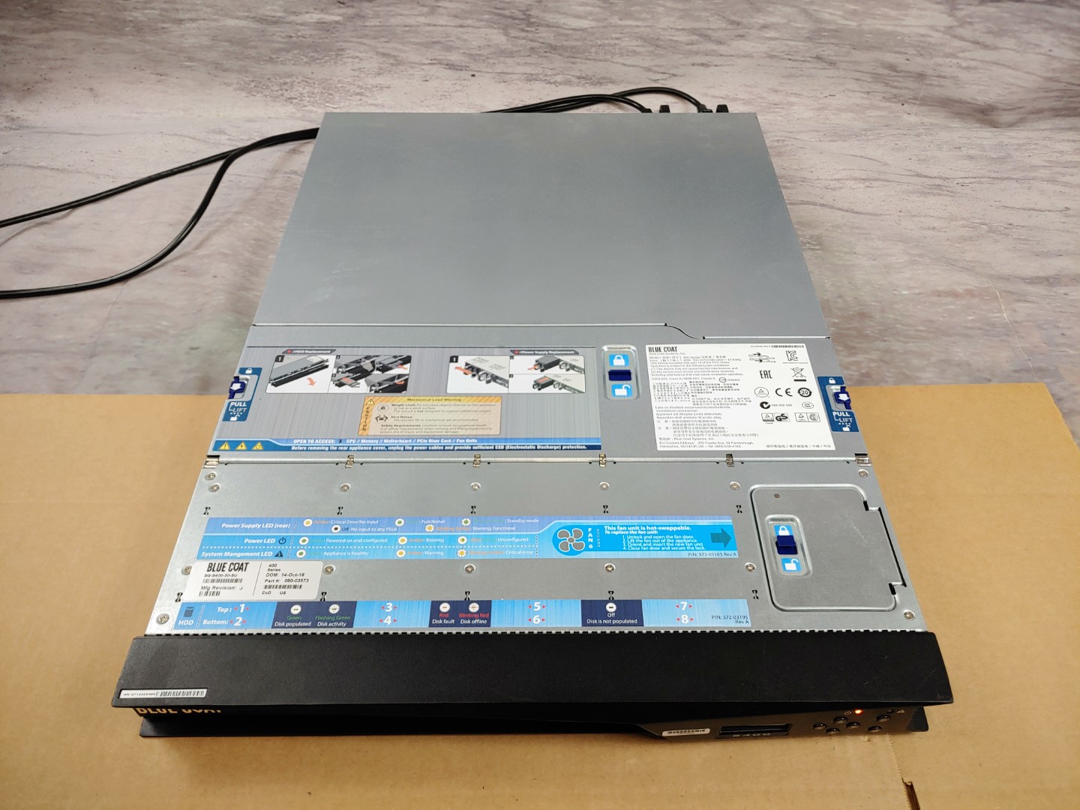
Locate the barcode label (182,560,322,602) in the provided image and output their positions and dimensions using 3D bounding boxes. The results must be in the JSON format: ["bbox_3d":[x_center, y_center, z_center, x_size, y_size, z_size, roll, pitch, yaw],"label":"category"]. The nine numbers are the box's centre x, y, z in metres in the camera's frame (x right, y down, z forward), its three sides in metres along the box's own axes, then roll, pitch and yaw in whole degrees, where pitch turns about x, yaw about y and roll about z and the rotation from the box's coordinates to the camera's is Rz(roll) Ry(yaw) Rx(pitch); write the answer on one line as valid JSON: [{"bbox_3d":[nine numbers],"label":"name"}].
[{"bbox_3d":[-0.166,0.102,0.471,0.076,0.001,0.025,0,49,1],"label":"barcode label"}]

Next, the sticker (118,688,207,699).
[{"bbox_3d":[-0.199,0.153,0.430,0.045,0.001,0.005,0,49,1],"label":"sticker"}]

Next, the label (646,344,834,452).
[{"bbox_3d":[0.136,-0.007,0.564,0.116,0.001,0.098,0,49,1],"label":"label"}]

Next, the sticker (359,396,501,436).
[{"bbox_3d":[-0.074,0.007,0.553,0.095,0.001,0.034,0,49,1],"label":"sticker"}]

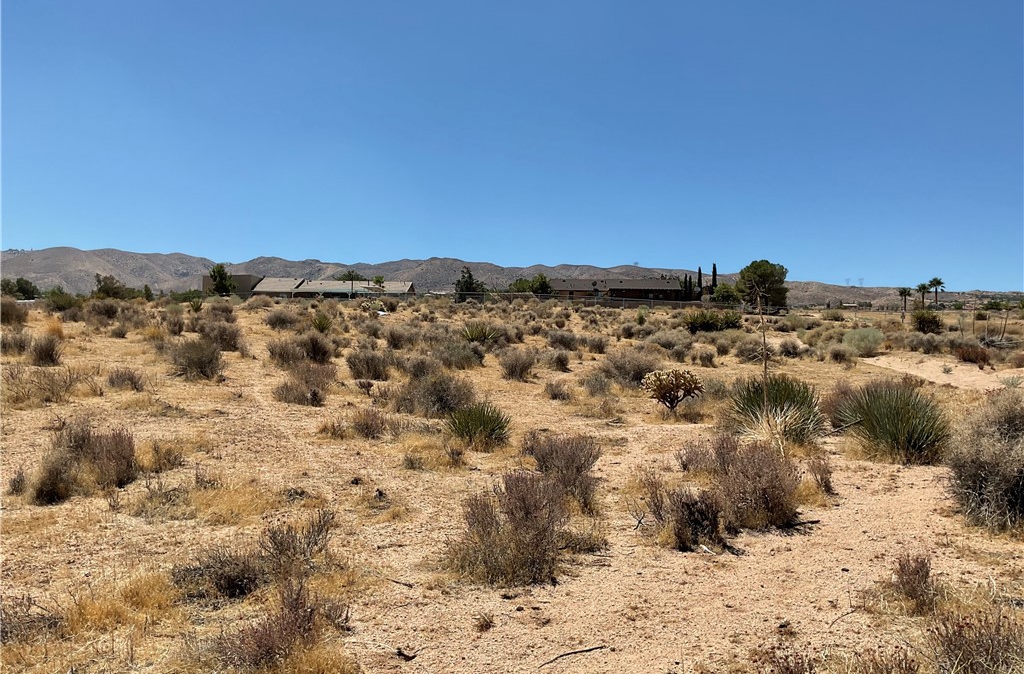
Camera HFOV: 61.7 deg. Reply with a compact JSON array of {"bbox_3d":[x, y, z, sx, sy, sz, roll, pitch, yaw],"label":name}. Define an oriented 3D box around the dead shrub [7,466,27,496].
[{"bbox_3d":[-3.866,1.126,6.712,0.133,0.221,0.119,-2,4,-30],"label":"dead shrub"}]

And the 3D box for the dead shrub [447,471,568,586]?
[{"bbox_3d":[-0.025,1.038,4.806,0.655,0.574,0.574,0,3,0],"label":"dead shrub"}]

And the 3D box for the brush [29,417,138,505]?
[{"bbox_3d":[-3.302,0.936,6.593,0.817,0.608,0.800,-1,3,-27],"label":"brush"}]

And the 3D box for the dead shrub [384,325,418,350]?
[{"bbox_3d":[-3.080,0.004,23.900,0.918,0.651,0.852,0,3,-7],"label":"dead shrub"}]

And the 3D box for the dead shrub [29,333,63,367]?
[{"bbox_3d":[-10.631,0.276,19.568,0.774,0.712,0.697,-2,3,-29],"label":"dead shrub"}]

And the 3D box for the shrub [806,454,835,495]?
[{"bbox_3d":[2.485,1.108,6.918,0.217,0.314,0.185,1,3,20],"label":"shrub"}]

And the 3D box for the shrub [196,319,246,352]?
[{"bbox_3d":[-8.163,-0.082,24.003,1.303,0.815,1.209,-1,3,-19],"label":"shrub"}]

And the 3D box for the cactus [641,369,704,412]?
[{"bbox_3d":[2.200,0.732,11.776,0.875,0.573,0.787,1,3,11],"label":"cactus"}]

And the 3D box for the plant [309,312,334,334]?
[{"bbox_3d":[-6.644,-0.492,30.095,0.804,0.729,0.764,-1,3,-12],"label":"plant"}]

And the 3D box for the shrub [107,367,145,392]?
[{"bbox_3d":[-6.459,0.700,14.346,0.633,0.382,0.570,-1,3,-24],"label":"shrub"}]

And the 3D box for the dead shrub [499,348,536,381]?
[{"bbox_3d":[0.099,0.483,15.399,0.660,0.590,0.612,0,3,0],"label":"dead shrub"}]

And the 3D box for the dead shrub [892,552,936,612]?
[{"bbox_3d":[2.013,1.209,4.283,0.210,0.280,0.195,1,3,25],"label":"dead shrub"}]

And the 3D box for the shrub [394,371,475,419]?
[{"bbox_3d":[-1.035,0.734,11.469,1.065,0.600,0.958,0,3,-5],"label":"shrub"}]

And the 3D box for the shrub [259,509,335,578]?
[{"bbox_3d":[-1.243,1.191,4.991,0.438,0.352,0.351,-1,3,-14],"label":"shrub"}]

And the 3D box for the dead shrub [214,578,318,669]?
[{"bbox_3d":[-1.089,1.266,3.852,0.461,0.323,0.369,-1,3,-16],"label":"dead shrub"}]

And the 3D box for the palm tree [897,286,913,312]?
[{"bbox_3d":[87.038,-8.139,190.000,3.100,5.647,3.100,0,3,0],"label":"palm tree"}]

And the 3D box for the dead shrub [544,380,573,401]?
[{"bbox_3d":[0.702,0.801,12.961,0.421,0.318,0.379,0,3,3],"label":"dead shrub"}]

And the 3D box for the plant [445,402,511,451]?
[{"bbox_3d":[-0.356,0.926,8.948,0.682,0.463,0.648,0,3,-2],"label":"plant"}]

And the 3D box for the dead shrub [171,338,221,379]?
[{"bbox_3d":[-5.829,0.383,15.831,0.930,0.748,0.863,-1,3,-20],"label":"dead shrub"}]

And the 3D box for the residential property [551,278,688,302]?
[{"bbox_3d":[19.554,-8.518,162.000,24.800,4.144,12.000,0,3,7],"label":"residential property"}]

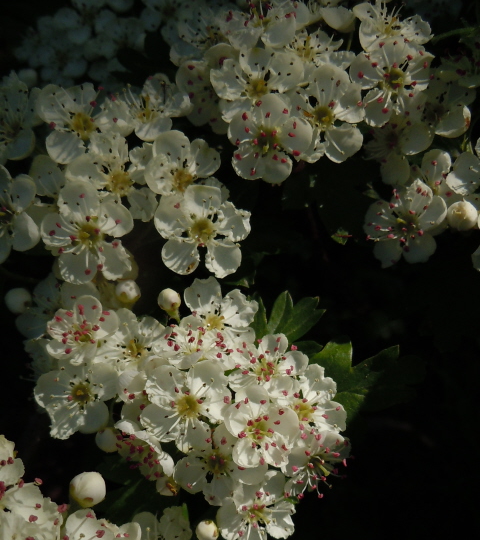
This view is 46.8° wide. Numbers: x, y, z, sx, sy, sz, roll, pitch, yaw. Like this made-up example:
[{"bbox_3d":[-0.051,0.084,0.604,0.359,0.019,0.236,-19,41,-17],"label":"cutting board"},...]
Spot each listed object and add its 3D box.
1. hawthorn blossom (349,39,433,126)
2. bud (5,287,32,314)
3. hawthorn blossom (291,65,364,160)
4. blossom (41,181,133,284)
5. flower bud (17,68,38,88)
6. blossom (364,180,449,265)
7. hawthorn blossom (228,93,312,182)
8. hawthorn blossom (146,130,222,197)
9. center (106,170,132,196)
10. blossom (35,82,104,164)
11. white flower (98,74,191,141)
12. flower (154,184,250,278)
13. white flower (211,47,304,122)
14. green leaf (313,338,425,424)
[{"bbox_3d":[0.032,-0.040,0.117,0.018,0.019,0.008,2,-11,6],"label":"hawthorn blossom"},{"bbox_3d":[-0.053,0.007,0.132,0.006,0.006,0.006,0,18,0],"label":"bud"},{"bbox_3d":[0.019,-0.034,0.119,0.018,0.021,0.009,-4,-5,-12],"label":"hawthorn blossom"},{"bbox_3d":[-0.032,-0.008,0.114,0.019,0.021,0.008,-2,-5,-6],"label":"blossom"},{"bbox_3d":[-0.056,-0.050,0.145,0.005,0.005,0.005,0,18,0],"label":"flower bud"},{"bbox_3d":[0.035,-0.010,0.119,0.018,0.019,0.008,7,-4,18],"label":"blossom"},{"bbox_3d":[0.006,-0.027,0.115,0.017,0.018,0.008,0,2,0],"label":"hawthorn blossom"},{"bbox_3d":[-0.013,-0.022,0.121,0.016,0.016,0.008,0,-15,0],"label":"hawthorn blossom"},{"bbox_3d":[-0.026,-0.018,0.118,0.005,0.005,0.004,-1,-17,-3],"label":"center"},{"bbox_3d":[-0.038,-0.033,0.125,0.016,0.018,0.008,2,-6,6],"label":"blossom"},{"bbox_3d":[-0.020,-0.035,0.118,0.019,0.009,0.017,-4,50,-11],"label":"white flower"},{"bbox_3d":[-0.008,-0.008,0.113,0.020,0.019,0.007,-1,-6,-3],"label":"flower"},{"bbox_3d":[0.004,-0.039,0.119,0.019,0.017,0.008,0,-21,0],"label":"white flower"},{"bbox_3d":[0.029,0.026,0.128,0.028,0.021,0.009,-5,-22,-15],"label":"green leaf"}]

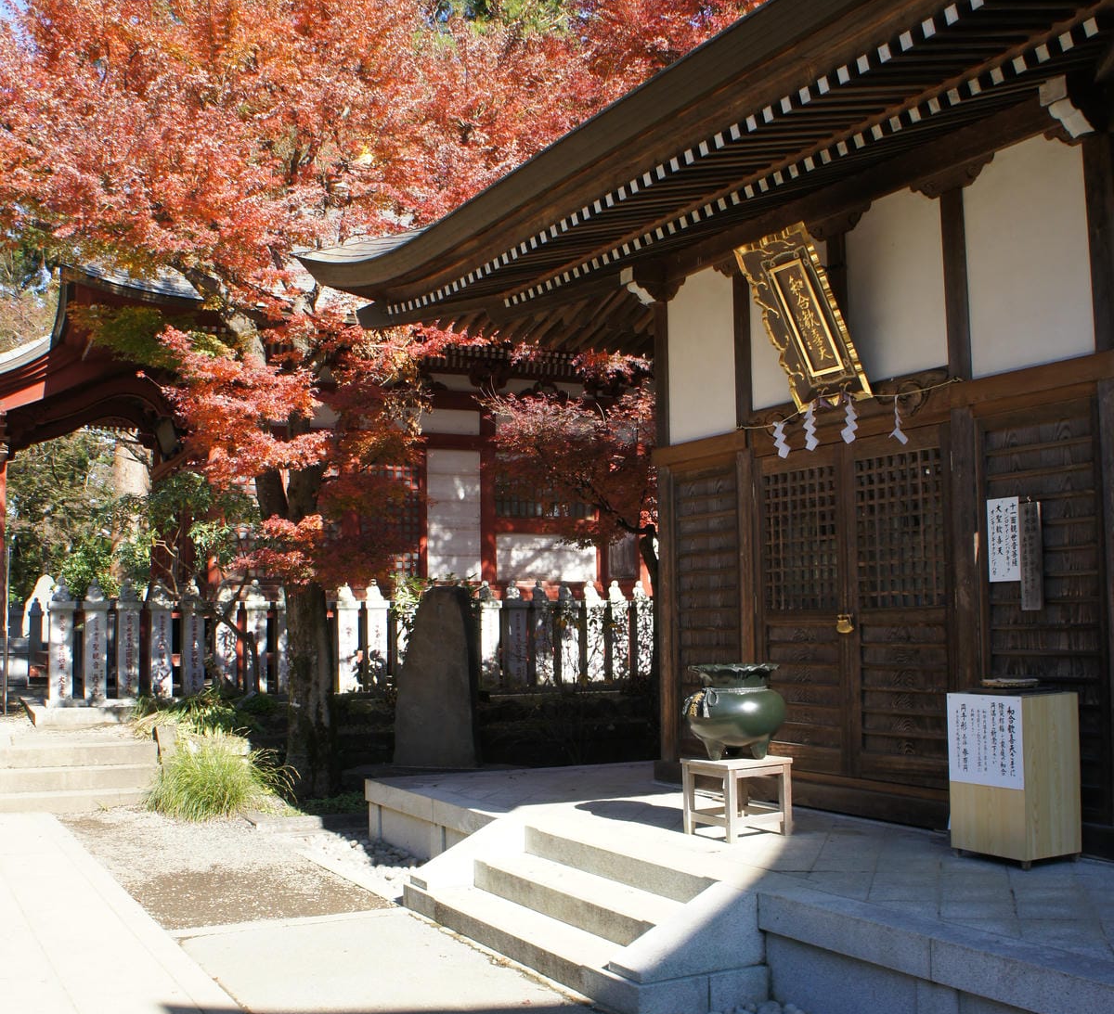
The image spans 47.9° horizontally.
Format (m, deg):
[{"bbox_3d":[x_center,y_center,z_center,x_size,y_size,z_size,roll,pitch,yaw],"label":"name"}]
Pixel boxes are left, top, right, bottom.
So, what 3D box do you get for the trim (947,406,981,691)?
[{"bbox_3d":[2.348,0.548,7.044,0.129,2.227,0.179,3,-7,-30],"label":"trim"}]

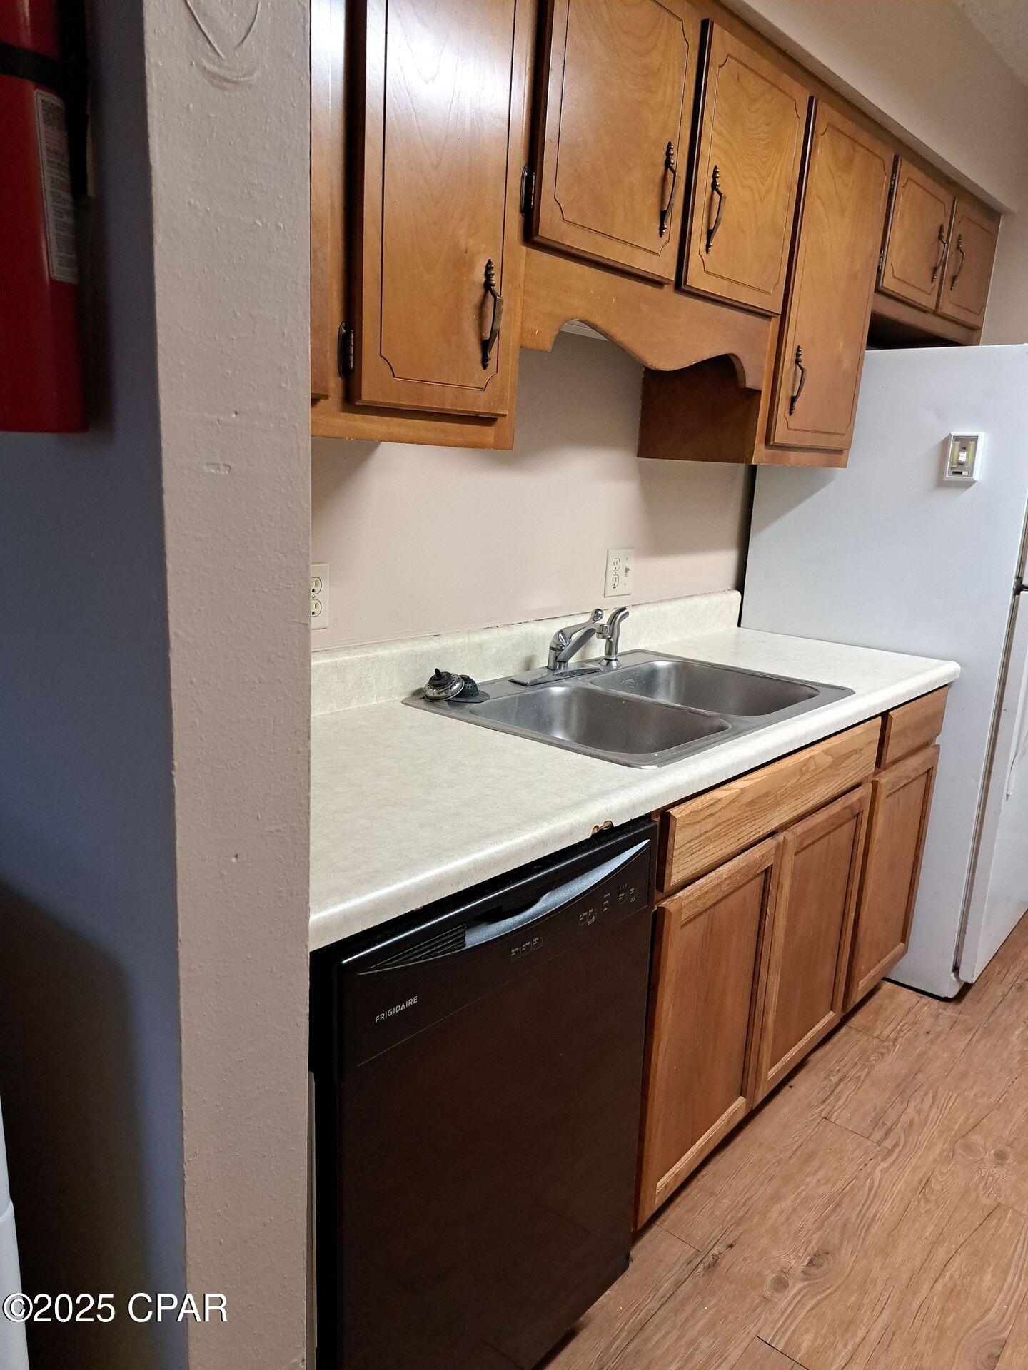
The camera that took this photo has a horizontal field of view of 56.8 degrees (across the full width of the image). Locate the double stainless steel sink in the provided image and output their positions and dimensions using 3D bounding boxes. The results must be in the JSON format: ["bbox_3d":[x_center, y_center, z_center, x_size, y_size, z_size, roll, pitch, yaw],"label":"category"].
[{"bbox_3d":[0.263,0.098,1.996,0.555,0.170,0.838,14,17,39],"label":"double stainless steel sink"}]

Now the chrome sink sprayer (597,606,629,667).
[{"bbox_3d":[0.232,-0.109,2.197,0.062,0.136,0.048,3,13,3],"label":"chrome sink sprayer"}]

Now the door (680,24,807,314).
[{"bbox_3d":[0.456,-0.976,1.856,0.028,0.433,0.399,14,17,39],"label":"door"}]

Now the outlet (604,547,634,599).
[{"bbox_3d":[0.261,-0.279,2.355,0.007,0.115,0.115,14,17,39],"label":"outlet"}]

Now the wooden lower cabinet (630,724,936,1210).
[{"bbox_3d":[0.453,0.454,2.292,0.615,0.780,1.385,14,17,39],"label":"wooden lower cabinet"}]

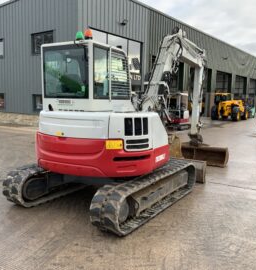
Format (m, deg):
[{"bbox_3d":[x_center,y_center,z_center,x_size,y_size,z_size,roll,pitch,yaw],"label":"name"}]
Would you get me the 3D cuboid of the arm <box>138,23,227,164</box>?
[{"bbox_3d":[1.308,-0.729,7.033,1.450,3.320,3.750,6,8,31],"label":"arm"}]

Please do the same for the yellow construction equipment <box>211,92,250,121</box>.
[{"bbox_3d":[9.906,-2.692,28.503,2.300,2.500,4.700,7,9,38],"label":"yellow construction equipment"}]

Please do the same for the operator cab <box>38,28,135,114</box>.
[{"bbox_3d":[-0.644,-0.993,5.509,1.030,1.400,1.450,6,8,31],"label":"operator cab"}]

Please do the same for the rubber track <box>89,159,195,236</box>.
[{"bbox_3d":[0.437,0.898,4.964,0.447,0.556,2.802,6,8,32],"label":"rubber track"}]

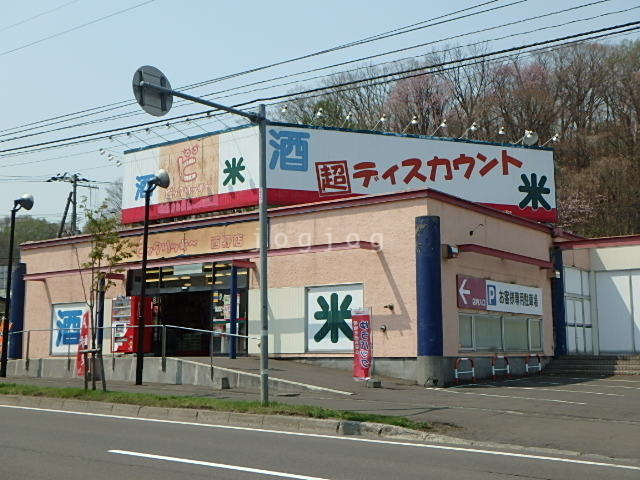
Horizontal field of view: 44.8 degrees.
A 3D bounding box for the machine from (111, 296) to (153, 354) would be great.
[{"bbox_3d":[-6.405,2.946,26.528,1.140,1.850,0.800,-6,-10,37],"label":"machine"}]

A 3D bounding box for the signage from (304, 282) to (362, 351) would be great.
[{"bbox_3d":[0.387,2.248,22.030,2.050,1.910,0.080,-6,-10,37],"label":"signage"}]

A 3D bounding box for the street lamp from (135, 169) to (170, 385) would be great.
[{"bbox_3d":[-4.847,1.037,22.403,0.500,6.160,0.850,-6,-10,37],"label":"street lamp"}]

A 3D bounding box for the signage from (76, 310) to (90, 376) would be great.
[{"bbox_3d":[-6.975,3.067,22.900,0.500,1.880,0.100,-6,-10,37],"label":"signage"}]

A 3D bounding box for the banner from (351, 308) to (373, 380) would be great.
[{"bbox_3d":[1.044,2.611,19.400,0.600,1.800,0.080,-6,-10,37],"label":"banner"}]

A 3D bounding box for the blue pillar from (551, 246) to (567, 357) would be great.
[{"bbox_3d":[8.150,2.157,26.962,0.650,3.700,0.650,-6,-10,37],"label":"blue pillar"}]

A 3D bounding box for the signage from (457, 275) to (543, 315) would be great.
[{"bbox_3d":[5.702,1.764,23.832,0.100,0.890,6.050,-6,-10,37],"label":"signage"}]

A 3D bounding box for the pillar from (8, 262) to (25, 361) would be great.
[{"bbox_3d":[-12.460,2.881,31.963,0.650,3.800,0.650,-6,-10,37],"label":"pillar"}]

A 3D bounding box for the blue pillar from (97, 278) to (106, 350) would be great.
[{"bbox_3d":[-7.589,2.584,26.928,0.180,2.880,0.180,-6,-10,37],"label":"blue pillar"}]

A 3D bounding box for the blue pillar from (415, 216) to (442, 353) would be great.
[{"bbox_3d":[2.853,1.209,20.253,0.650,3.640,0.650,0,-8,0],"label":"blue pillar"}]

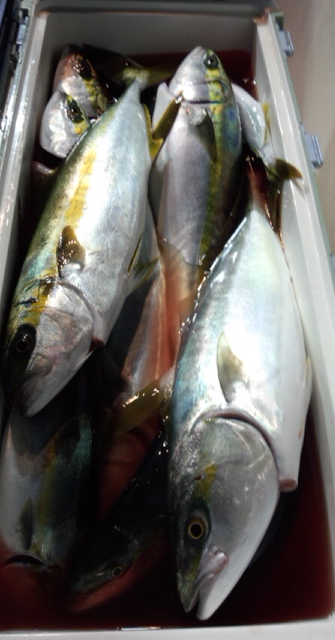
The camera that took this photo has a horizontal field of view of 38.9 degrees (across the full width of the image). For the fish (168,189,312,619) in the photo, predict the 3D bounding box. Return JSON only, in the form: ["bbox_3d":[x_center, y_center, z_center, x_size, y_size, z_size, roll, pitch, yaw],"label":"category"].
[{"bbox_3d":[0.087,0.009,0.536,0.136,0.085,0.539,1,57,12],"label":"fish"}]

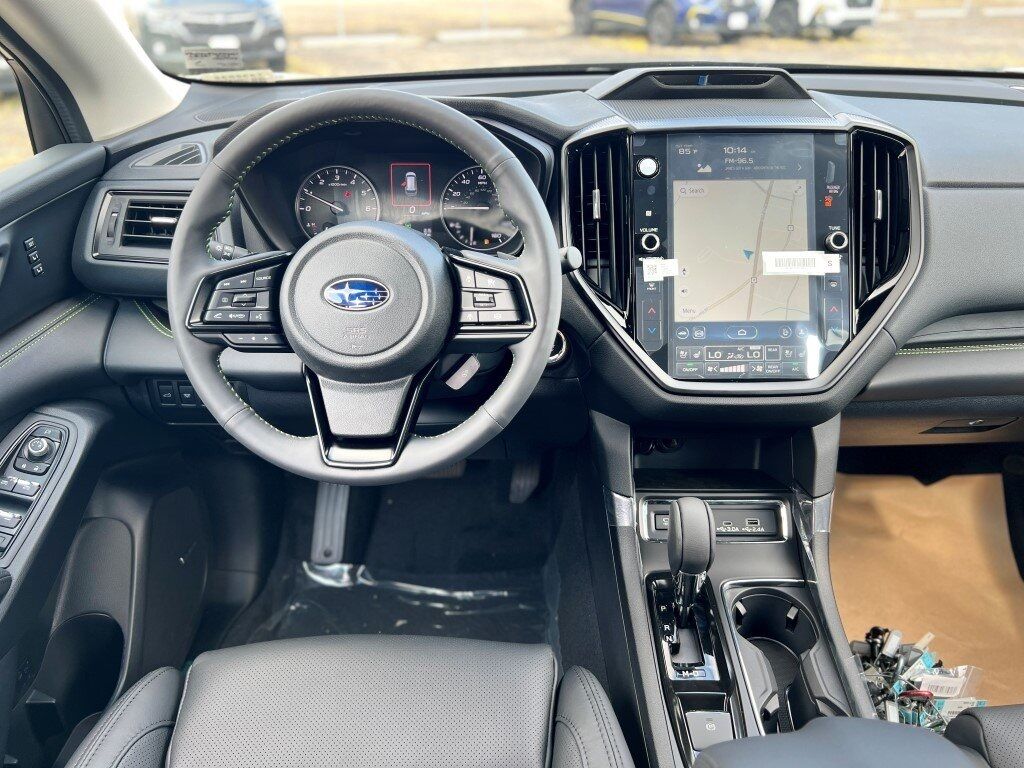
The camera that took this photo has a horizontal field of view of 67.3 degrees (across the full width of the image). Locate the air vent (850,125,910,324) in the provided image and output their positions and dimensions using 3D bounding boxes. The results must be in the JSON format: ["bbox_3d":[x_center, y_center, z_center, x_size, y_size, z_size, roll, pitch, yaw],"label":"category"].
[{"bbox_3d":[0.387,-0.166,0.815,0.066,0.194,0.040,0,1,0],"label":"air vent"}]

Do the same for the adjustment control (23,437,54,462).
[{"bbox_3d":[-0.461,0.063,0.750,0.027,0.016,0.026,9,47,-11],"label":"adjustment control"}]

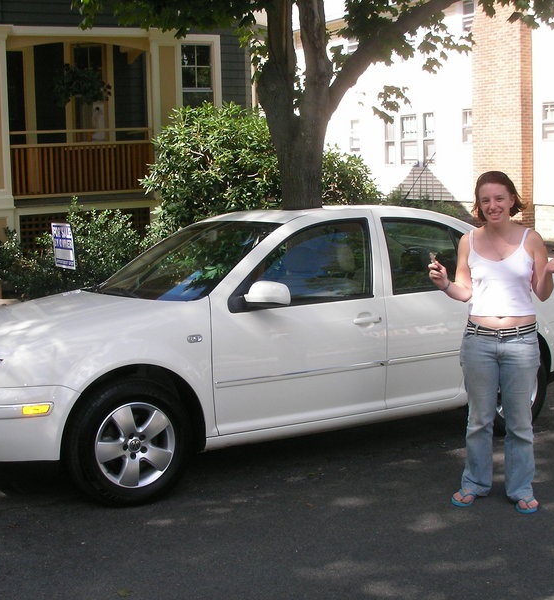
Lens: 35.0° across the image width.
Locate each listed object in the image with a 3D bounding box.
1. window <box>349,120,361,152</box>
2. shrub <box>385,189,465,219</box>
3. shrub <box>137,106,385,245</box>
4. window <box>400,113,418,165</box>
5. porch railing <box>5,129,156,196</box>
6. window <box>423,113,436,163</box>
[{"bbox_3d":[2.317,-4.825,25.917,0.100,0.950,0.660,-6,9,-28],"label":"window"},{"bbox_3d":[3.128,-1.928,18.500,1.600,1.000,2.200,-4,7,-23],"label":"shrub"},{"bbox_3d":[-0.194,-1.259,11.000,3.000,2.400,2.300,-4,7,-25],"label":"shrub"},{"bbox_3d":[3.489,-4.245,23.300,0.140,1.380,0.920,-4,7,-23],"label":"window"},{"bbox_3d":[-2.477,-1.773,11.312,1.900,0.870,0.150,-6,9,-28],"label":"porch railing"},{"bbox_3d":[3.974,-4.221,22.884,0.100,1.320,0.530,-6,9,-28],"label":"window"}]

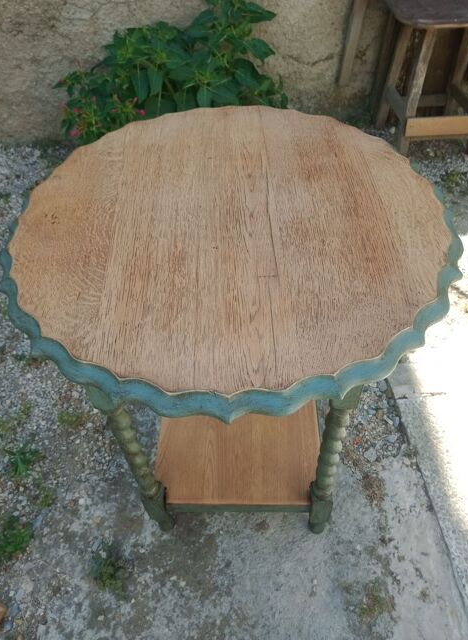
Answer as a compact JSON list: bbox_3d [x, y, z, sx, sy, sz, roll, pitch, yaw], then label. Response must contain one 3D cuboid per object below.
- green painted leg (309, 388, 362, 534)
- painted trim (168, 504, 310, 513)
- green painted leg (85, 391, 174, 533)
[{"bbox_3d":[0.159,0.232,0.820,0.043,0.640,0.043,-1,49,4],"label":"green painted leg"},{"bbox_3d":[0.008,0.351,0.958,0.285,0.037,0.020,-1,49,4],"label":"painted trim"},{"bbox_3d":[-0.163,0.236,0.841,0.043,0.640,0.043,-1,49,4],"label":"green painted leg"}]

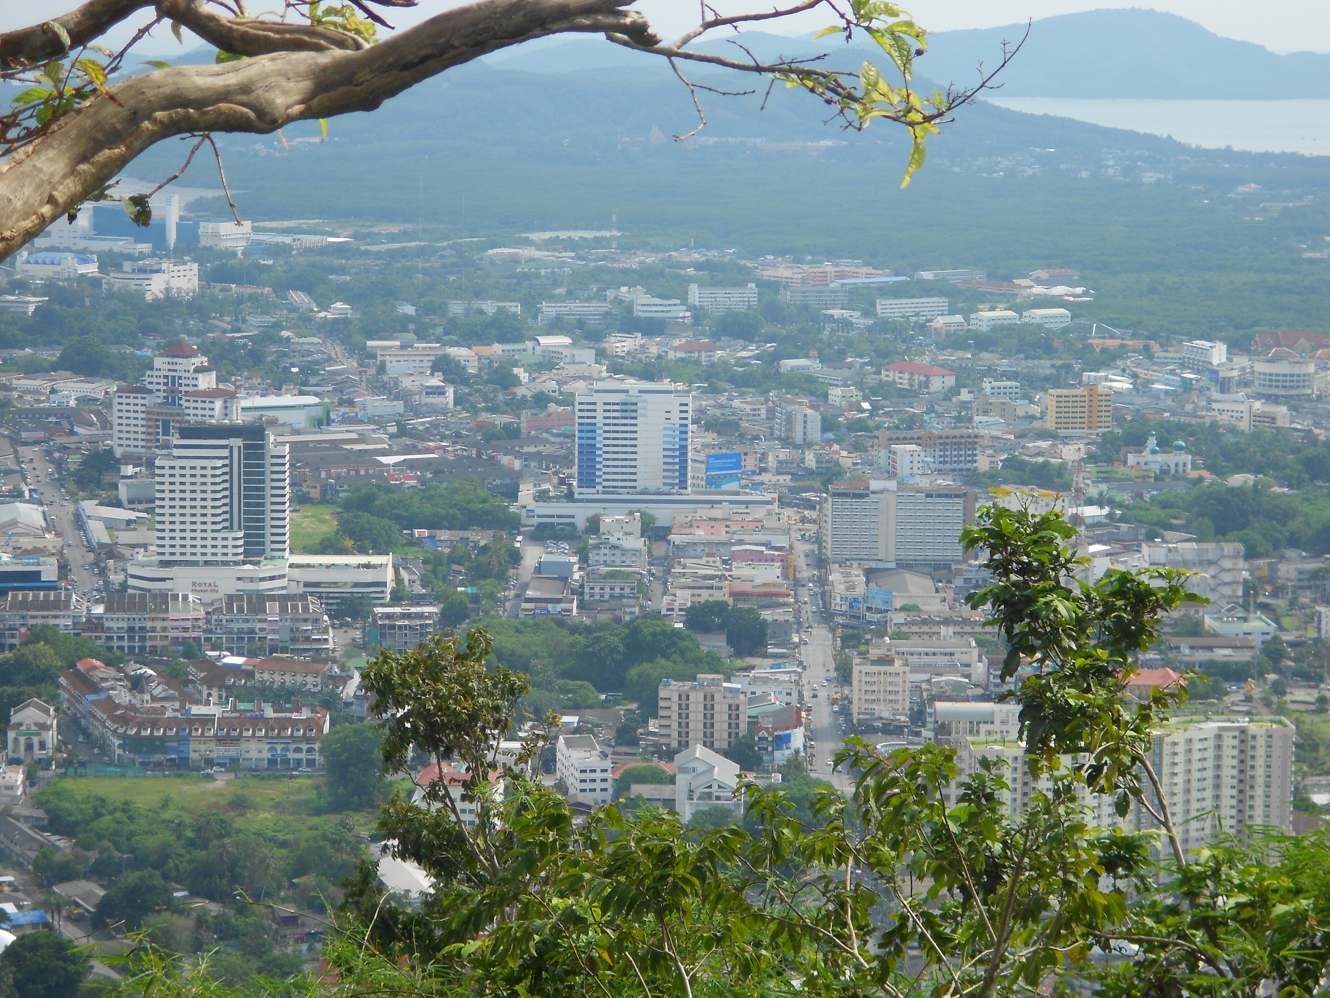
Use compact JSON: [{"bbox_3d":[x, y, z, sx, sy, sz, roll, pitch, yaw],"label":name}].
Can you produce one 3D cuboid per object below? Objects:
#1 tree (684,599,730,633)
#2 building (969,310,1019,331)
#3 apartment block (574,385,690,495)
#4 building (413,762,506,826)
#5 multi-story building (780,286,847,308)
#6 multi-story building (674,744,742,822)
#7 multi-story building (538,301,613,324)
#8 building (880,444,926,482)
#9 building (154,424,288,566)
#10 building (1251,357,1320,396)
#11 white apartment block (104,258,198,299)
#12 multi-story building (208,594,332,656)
[{"bbox_3d":[16.120,45.120,1462.490,17.000,11.000,16.000,1,7,0],"label":"tree"},{"bbox_3d":[253.740,-136.400,2931.630,33.500,15.500,18.000,-5,9,-37],"label":"building"},{"bbox_3d":[-14.980,-27.040,1768.300,52.500,52.000,20.000,1,7,1],"label":"apartment block"},{"bbox_3d":[-60.350,87.560,1114.060,25.500,18.500,17.000,0,7,-3],"label":"building"},{"bbox_3d":[122.670,-163.780,3094.870,49.000,18.800,18.000,-1,8,-16],"label":"multi-story building"},{"bbox_3d":[13.200,85.210,1110.670,19.000,19.400,31.000,1,7,2],"label":"multi-story building"},{"bbox_3d":[-68.750,-142.070,2936.920,56.000,15.000,15.000,1,7,0],"label":"multi-story building"},{"bbox_3d":[124.330,-17.650,1945.840,13.500,17.000,15.000,-1,7,-10],"label":"building"},{"bbox_3d":[-179.470,-1.760,1552.520,53.000,54.500,25.000,1,7,1],"label":"building"},{"bbox_3d":[395.380,-76.460,2427.970,37.500,23.000,26.000,1,7,2],"label":"building"},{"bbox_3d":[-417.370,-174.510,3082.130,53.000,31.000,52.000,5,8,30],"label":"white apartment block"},{"bbox_3d":[-147.420,47.280,1419.500,46.000,20.500,14.000,0,7,-3],"label":"multi-story building"}]

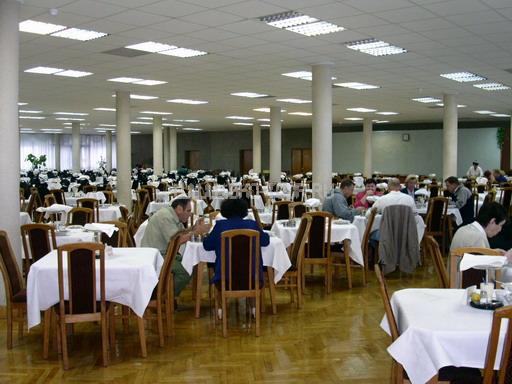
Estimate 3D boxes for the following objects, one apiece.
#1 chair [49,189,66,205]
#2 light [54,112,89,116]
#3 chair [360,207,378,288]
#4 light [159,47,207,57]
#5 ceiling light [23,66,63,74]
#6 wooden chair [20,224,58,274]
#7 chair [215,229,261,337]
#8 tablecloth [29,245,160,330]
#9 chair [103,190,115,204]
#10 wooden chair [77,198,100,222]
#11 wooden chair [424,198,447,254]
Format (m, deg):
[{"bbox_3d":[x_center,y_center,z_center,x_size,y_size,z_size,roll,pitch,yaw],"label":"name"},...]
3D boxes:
[{"bbox_3d":[-4.051,0.413,11.692,0.450,0.980,0.530,1,4,13],"label":"chair"},{"bbox_3d":[-6.476,-2.759,19.883,0.580,0.070,1.170,3,5,40],"label":"light"},{"bbox_3d":[1.252,0.678,7.210,0.520,0.990,0.450,1,4,17],"label":"chair"},{"bbox_3d":[-1.085,-2.070,8.328,0.590,0.070,0.590,3,5,40],"label":"light"},{"bbox_3d":[-3.723,-2.127,9.858,0.590,0.070,0.590,3,5,40],"label":"ceiling light"},{"bbox_3d":[-2.234,0.818,6.118,0.420,1.010,0.510,0,3,7],"label":"wooden chair"},{"bbox_3d":[-0.145,0.799,5.206,0.450,0.990,0.520,0,3,-7],"label":"chair"},{"bbox_3d":[-1.358,0.818,4.925,1.000,0.510,0.980,0,3,-4],"label":"tablecloth"},{"bbox_3d":[-2.940,0.481,10.857,0.430,0.980,0.500,0,3,-6],"label":"chair"},{"bbox_3d":[-2.771,0.615,9.572,0.420,1.010,0.510,0,3,2],"label":"wooden chair"},{"bbox_3d":[2.948,0.550,9.320,0.450,0.990,0.520,0,3,-5],"label":"wooden chair"}]

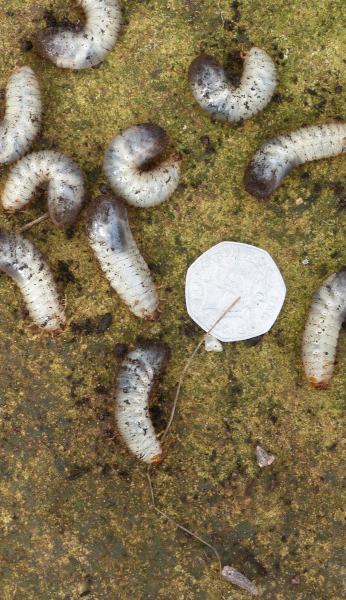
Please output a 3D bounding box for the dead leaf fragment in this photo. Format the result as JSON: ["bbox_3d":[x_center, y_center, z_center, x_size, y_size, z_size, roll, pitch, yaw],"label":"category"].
[{"bbox_3d":[0.018,0.074,0.506,0.011,0.003,0.003,31,83,2],"label":"dead leaf fragment"}]

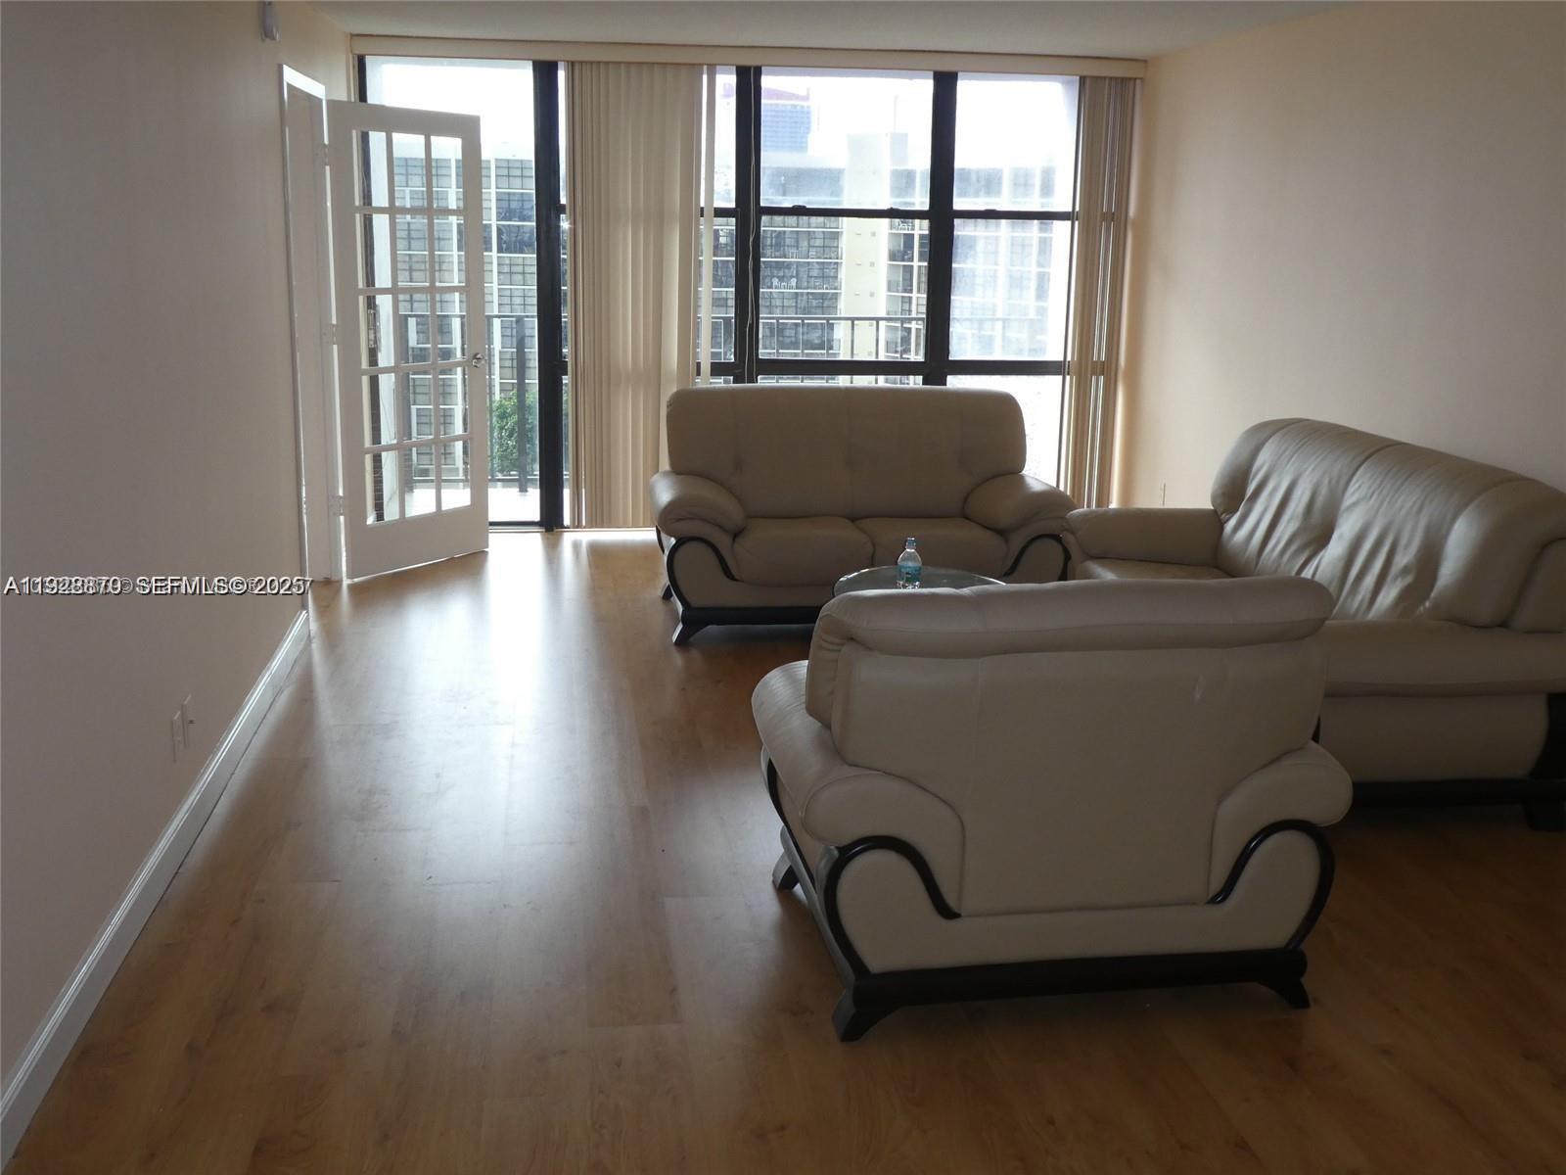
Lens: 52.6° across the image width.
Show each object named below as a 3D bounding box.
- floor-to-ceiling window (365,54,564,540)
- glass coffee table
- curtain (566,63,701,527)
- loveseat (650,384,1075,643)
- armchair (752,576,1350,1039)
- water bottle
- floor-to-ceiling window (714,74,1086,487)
[{"bbox_3d":[-1.592,-1.459,8.013,0.967,2.324,0.100,-1,13,-8],"label":"floor-to-ceiling window"},{"bbox_3d":[0.476,0.259,4.978,0.630,0.440,1.050,-1,13,-8],"label":"glass coffee table"},{"bbox_3d":[-0.760,-1.452,8.057,0.675,2.317,0.100,-1,13,-8],"label":"curtain"},{"bbox_3d":[0.292,-0.322,6.424,1.700,0.920,0.880,-1,13,-8],"label":"loveseat"},{"bbox_3d":[0.550,0.356,3.491,1.140,0.920,0.880,-1,13,-10],"label":"armchair"},{"bbox_3d":[0.405,-0.077,5.051,0.076,0.180,0.076,-1,13,-8],"label":"water bottle"},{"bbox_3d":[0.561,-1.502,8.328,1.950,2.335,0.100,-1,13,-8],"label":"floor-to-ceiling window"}]

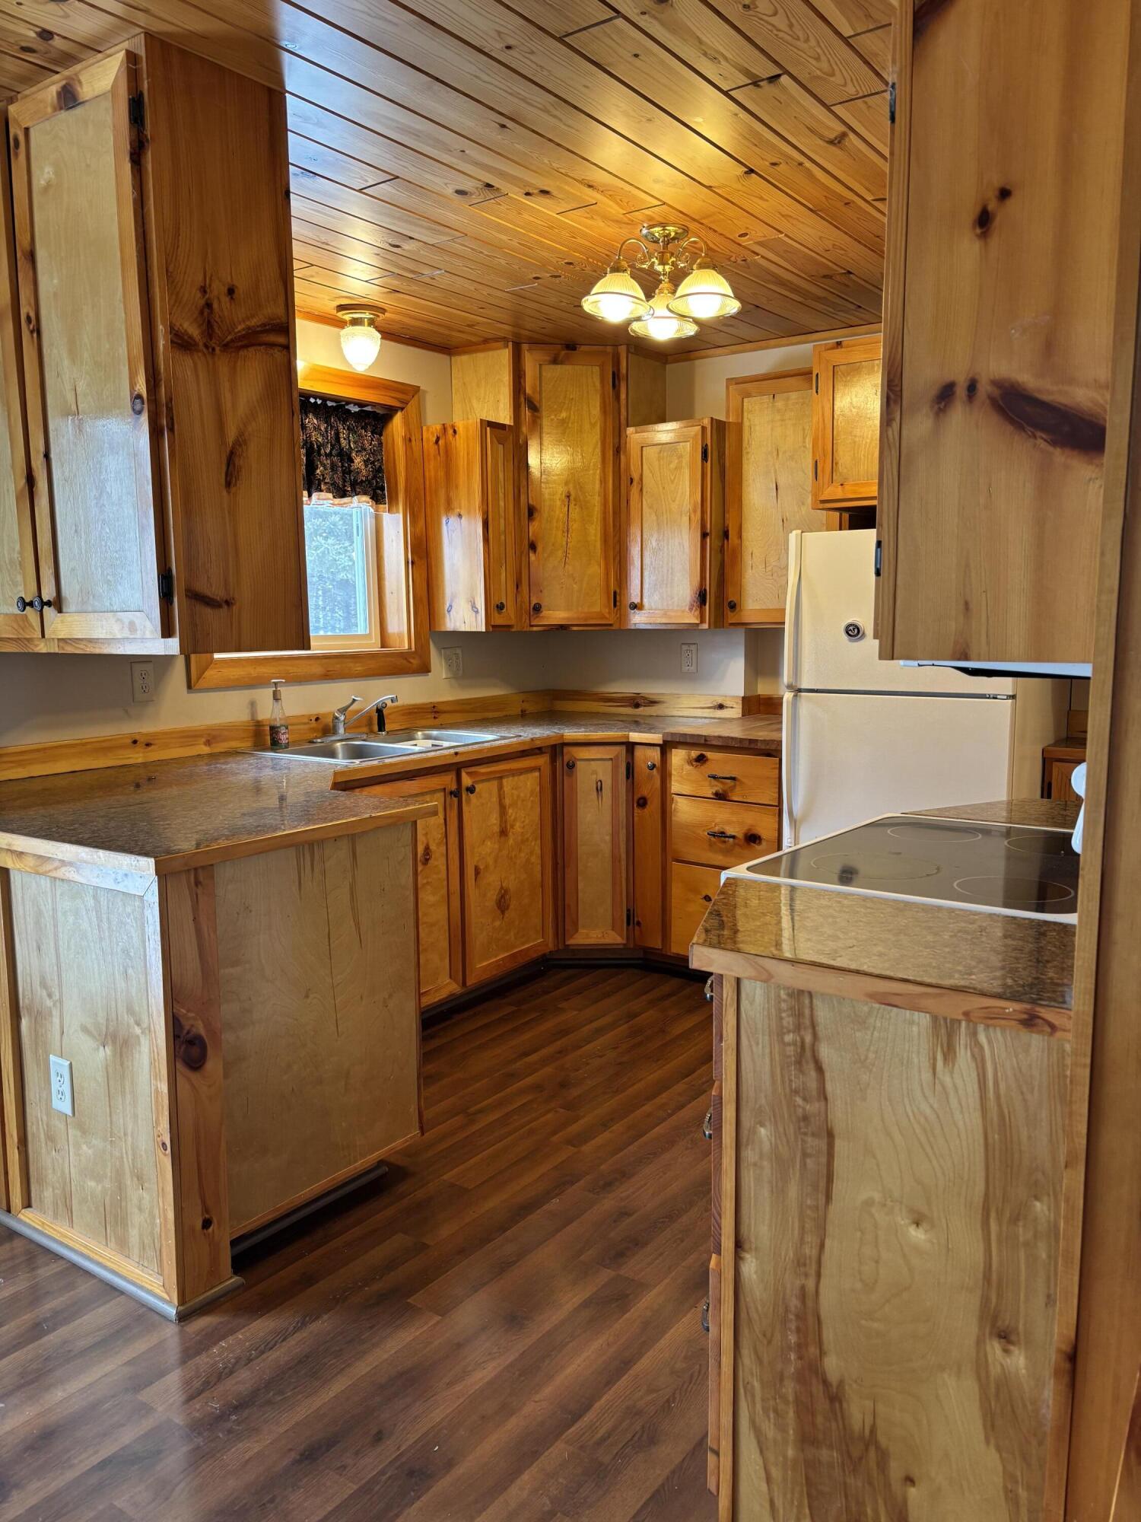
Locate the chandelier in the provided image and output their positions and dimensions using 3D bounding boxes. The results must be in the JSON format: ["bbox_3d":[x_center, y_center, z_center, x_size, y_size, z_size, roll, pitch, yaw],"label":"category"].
[{"bbox_3d":[0.263,-1.330,3.156,0.435,0.245,0.410,0,7,5],"label":"chandelier"}]

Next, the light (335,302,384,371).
[{"bbox_3d":[-0.708,-1.433,3.888,0.165,0.208,0.165,-1,7,0],"label":"light"}]

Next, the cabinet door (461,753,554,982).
[{"bbox_3d":[-0.223,0.367,4.019,0.022,0.740,0.488,5,9,36],"label":"cabinet door"}]

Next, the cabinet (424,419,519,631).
[{"bbox_3d":[-0.374,-0.898,4.436,0.285,0.776,0.203,5,9,36],"label":"cabinet"}]

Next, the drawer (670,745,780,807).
[{"bbox_3d":[0.636,0.037,4.103,0.425,0.167,0.400,5,9,35],"label":"drawer"}]

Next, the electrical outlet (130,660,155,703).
[{"bbox_3d":[-1.296,-0.239,3.464,0.010,0.120,0.075,5,9,36],"label":"electrical outlet"}]

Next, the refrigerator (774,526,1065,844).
[{"bbox_3d":[1.192,0.054,3.826,0.714,1.605,0.730,5,9,36],"label":"refrigerator"}]

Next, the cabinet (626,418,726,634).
[{"bbox_3d":[0.464,-0.907,4.477,0.370,0.767,0.310,5,9,35],"label":"cabinet"}]

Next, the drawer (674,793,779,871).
[{"bbox_3d":[0.639,0.241,4.130,0.425,0.246,0.400,5,9,35],"label":"drawer"}]

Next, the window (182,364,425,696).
[{"bbox_3d":[-0.914,-0.817,3.969,0.130,1.069,1.105,5,9,35],"label":"window"}]

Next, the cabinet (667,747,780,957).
[{"bbox_3d":[0.689,0.310,4.233,0.465,0.777,0.590,5,9,35],"label":"cabinet"}]

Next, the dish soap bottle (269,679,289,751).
[{"bbox_3d":[-0.962,-0.155,3.764,0.063,0.226,0.063,6,10,41],"label":"dish soap bottle"}]

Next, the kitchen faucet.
[{"bbox_3d":[-0.722,-0.158,3.959,0.250,0.155,0.070,3,8,24],"label":"kitchen faucet"}]

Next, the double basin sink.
[{"bbox_3d":[-0.620,0.021,3.896,0.560,0.180,0.840,5,9,36],"label":"double basin sink"}]

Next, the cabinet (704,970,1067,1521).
[{"bbox_3d":[0.541,0.720,1.563,0.600,0.884,0.345,5,9,36],"label":"cabinet"}]

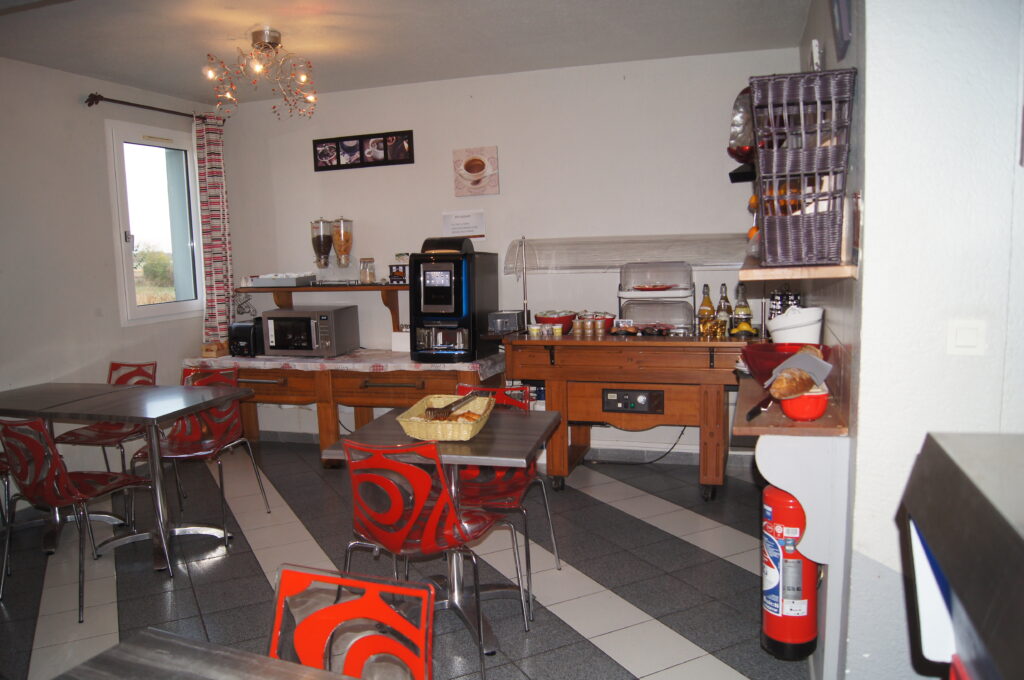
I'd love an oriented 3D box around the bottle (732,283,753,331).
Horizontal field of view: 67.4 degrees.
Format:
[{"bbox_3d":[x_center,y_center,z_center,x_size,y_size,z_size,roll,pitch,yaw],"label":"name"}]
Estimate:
[{"bbox_3d":[1.273,-0.156,4.245,0.085,0.290,0.085,-1,7,0],"label":"bottle"}]

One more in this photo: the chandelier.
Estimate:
[{"bbox_3d":[-1.225,-1.326,3.813,0.570,0.390,0.570,0,7,17],"label":"chandelier"}]

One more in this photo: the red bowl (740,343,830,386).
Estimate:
[{"bbox_3d":[0.852,0.101,2.387,0.285,0.148,0.285,0,7,17],"label":"red bowl"}]

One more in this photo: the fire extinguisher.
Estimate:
[{"bbox_3d":[0.789,0.600,2.167,0.175,0.590,0.165,1,7,18],"label":"fire extinguisher"}]

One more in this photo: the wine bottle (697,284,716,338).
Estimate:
[{"bbox_3d":[1.083,-0.166,4.276,0.087,0.290,0.087,0,7,17],"label":"wine bottle"}]

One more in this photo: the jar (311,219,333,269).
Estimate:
[{"bbox_3d":[-1.304,-0.661,5.259,0.160,0.345,0.165,-2,7,0],"label":"jar"}]

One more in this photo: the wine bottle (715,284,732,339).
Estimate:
[{"bbox_3d":[1.159,-0.163,4.178,0.088,0.292,0.088,1,7,18],"label":"wine bottle"}]

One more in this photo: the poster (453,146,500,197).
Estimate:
[{"bbox_3d":[-0.230,-1.090,4.967,0.310,0.310,0.025,1,7,18],"label":"poster"}]

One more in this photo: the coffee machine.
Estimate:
[{"bbox_3d":[-0.370,-0.263,4.834,0.415,0.750,0.540,1,7,18],"label":"coffee machine"}]

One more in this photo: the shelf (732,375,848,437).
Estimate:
[{"bbox_3d":[0.970,0.145,2.745,0.291,0.027,1.550,1,7,18],"label":"shelf"}]

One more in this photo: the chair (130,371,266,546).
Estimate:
[{"bbox_3d":[-1.586,0.569,3.855,0.500,0.800,0.530,-1,7,7],"label":"chair"}]

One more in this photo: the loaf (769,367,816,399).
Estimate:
[{"bbox_3d":[0.753,0.123,2.072,0.145,0.085,0.095,0,7,17],"label":"loaf"}]

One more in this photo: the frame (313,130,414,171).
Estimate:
[{"bbox_3d":[-1.008,-1.277,5.200,0.770,0.220,0.020,1,7,18],"label":"frame"}]

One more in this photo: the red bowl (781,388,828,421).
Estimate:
[{"bbox_3d":[0.794,0.178,2.091,0.130,0.072,0.130,1,7,18],"label":"red bowl"}]

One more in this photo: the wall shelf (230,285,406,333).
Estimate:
[{"bbox_3d":[-1.251,-0.209,5.400,1.400,0.345,0.280,0,7,17],"label":"wall shelf"}]

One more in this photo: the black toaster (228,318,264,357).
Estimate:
[{"bbox_3d":[-1.748,-0.014,5.252,0.190,0.225,0.280,2,7,24],"label":"black toaster"}]

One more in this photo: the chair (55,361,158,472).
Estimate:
[{"bbox_3d":[-2.308,0.568,4.456,0.530,0.810,0.570,0,7,17],"label":"chair"}]

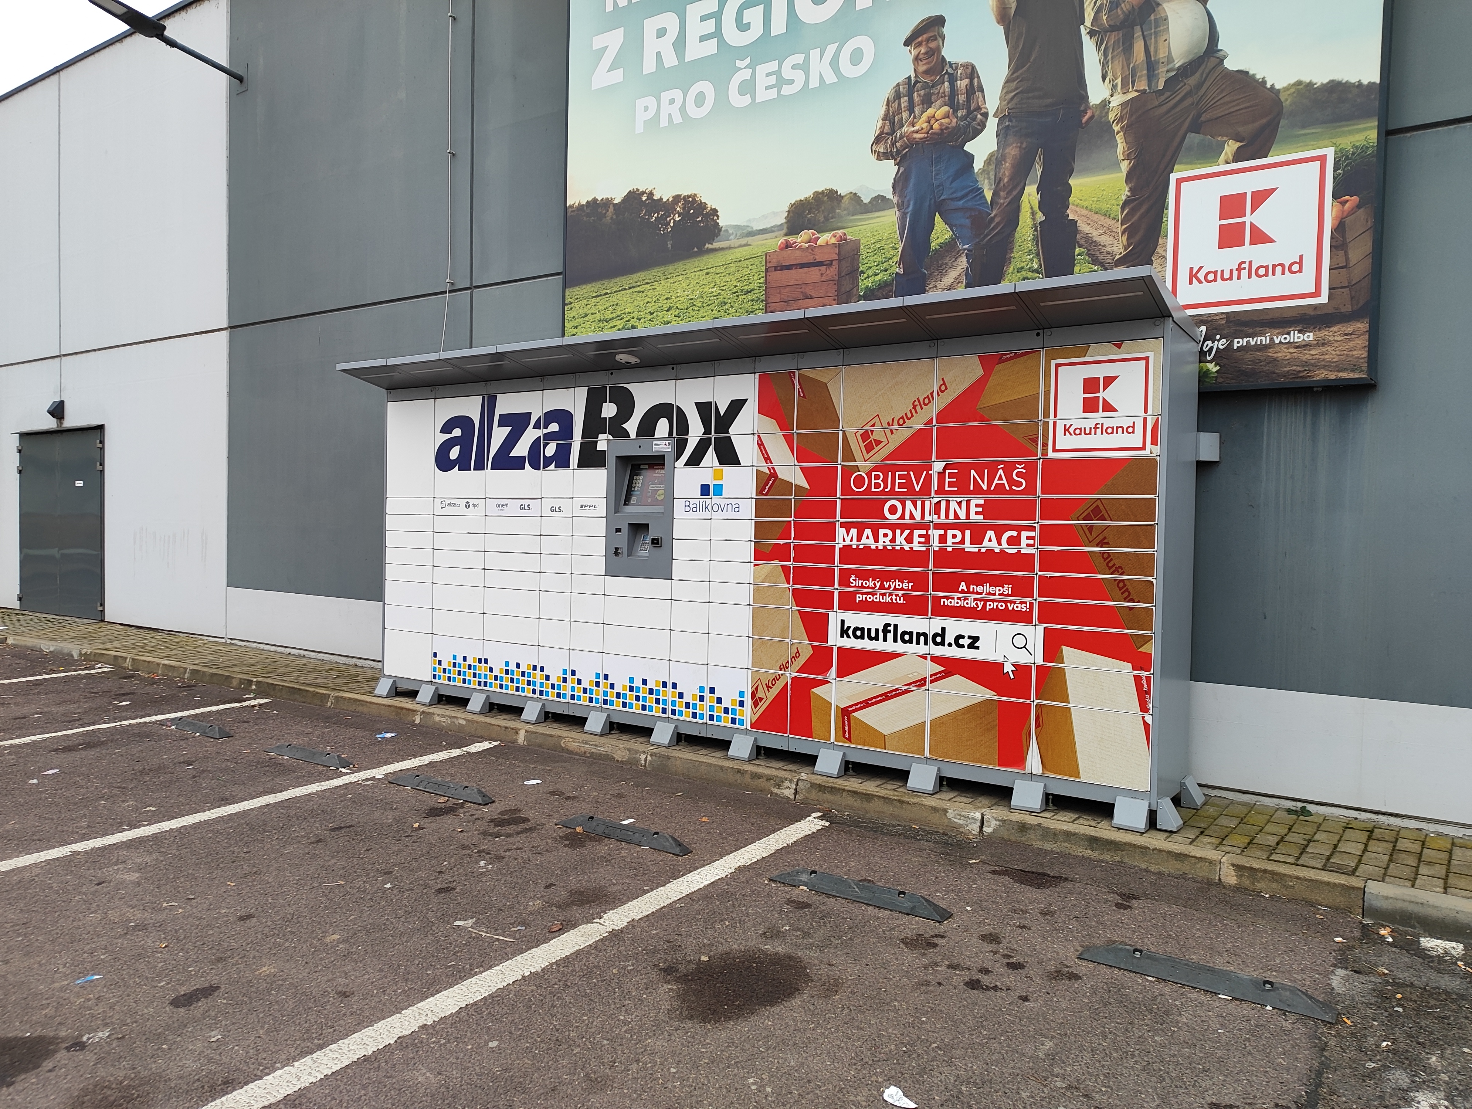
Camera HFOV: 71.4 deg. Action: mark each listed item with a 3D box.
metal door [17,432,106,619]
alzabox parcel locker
[{"bbox_3d":[-8.168,-0.379,12.388,2.222,2.252,0.101,2,2,34],"label":"metal door"},{"bbox_3d":[-0.302,-0.064,6.188,5.535,2.396,1.030,2,2,34],"label":"alzabox parcel locker"}]

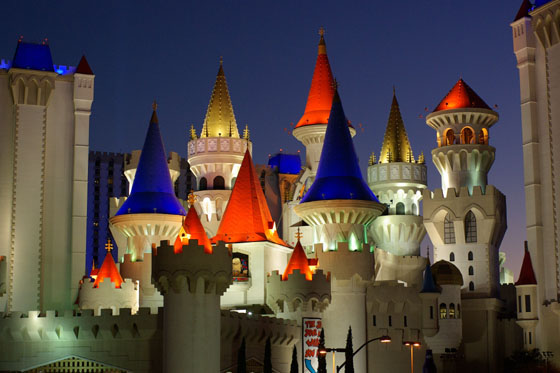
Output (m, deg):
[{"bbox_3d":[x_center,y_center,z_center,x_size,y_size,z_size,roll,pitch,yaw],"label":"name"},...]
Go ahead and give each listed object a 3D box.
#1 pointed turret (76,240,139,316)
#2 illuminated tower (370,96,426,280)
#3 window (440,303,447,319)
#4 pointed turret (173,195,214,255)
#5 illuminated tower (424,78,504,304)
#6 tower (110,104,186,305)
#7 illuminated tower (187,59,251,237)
[{"bbox_3d":[-21.306,11.185,124.005,7.476,9.458,7.476,1,-9,-10],"label":"pointed turret"},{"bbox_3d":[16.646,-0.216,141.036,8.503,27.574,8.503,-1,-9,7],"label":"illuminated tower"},{"bbox_3d":[20.700,15.698,126.000,0.760,2.011,0.304,-3,-10,17],"label":"window"},{"bbox_3d":[-8.692,3.853,100.002,3.818,6.173,3.818,1,-9,-5],"label":"pointed turret"},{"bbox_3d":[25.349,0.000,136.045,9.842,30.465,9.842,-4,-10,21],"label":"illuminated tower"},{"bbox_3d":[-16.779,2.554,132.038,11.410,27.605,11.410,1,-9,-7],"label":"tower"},{"bbox_3d":[-8.816,-5.734,145.033,9.327,26.754,9.327,0,-9,-3],"label":"illuminated tower"}]

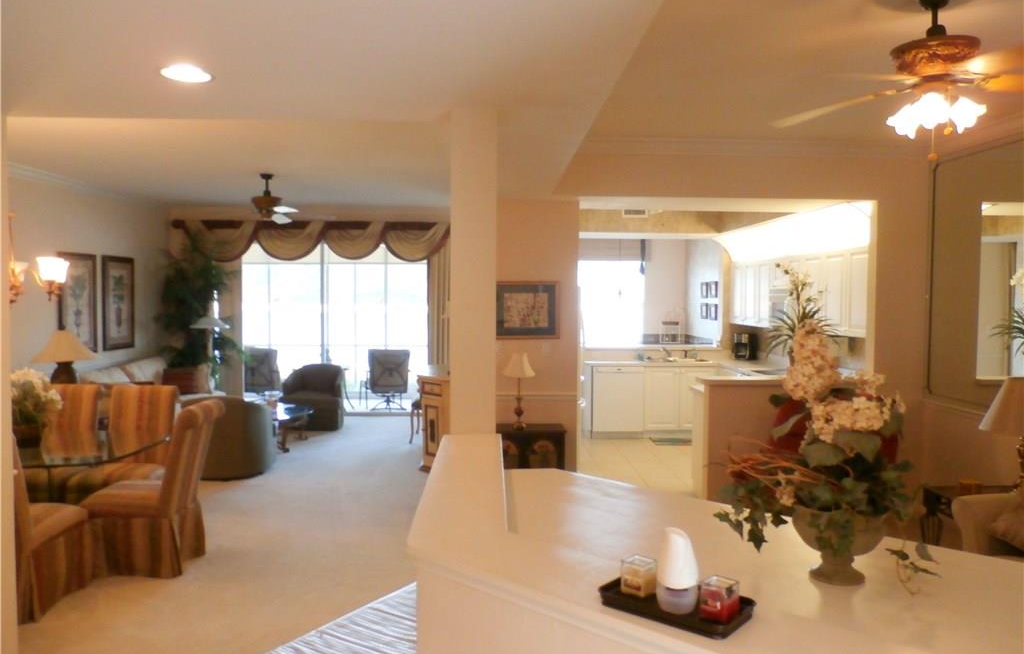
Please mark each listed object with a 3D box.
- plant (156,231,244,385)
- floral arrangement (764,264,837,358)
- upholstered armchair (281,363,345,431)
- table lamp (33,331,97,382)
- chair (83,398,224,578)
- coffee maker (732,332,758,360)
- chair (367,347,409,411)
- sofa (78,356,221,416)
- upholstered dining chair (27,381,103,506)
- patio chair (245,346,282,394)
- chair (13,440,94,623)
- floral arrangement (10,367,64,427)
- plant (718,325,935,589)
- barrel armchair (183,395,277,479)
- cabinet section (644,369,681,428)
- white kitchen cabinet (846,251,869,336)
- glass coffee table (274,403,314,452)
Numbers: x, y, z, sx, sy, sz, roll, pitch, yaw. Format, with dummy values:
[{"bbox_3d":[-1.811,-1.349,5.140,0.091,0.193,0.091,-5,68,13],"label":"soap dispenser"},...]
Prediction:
[{"bbox_3d":[-4.000,-0.010,9.458,1.050,2.400,1.000,0,2,0],"label":"plant"},{"bbox_3d":[2.130,-0.074,5.500,0.540,0.850,0.500,0,2,0],"label":"floral arrangement"},{"bbox_3d":[-2.534,0.874,9.536,0.780,0.770,0.800,0,2,-3],"label":"upholstered armchair"},{"bbox_3d":[-4.220,0.393,6.972,0.580,0.740,0.580,0,2,0],"label":"table lamp"},{"bbox_3d":[-2.235,0.997,4.695,0.700,1.010,0.470,0,2,-2],"label":"chair"},{"bbox_3d":[2.820,0.251,8.948,0.210,0.330,0.250,2,3,43],"label":"coffee maker"},{"bbox_3d":[-1.870,0.792,11.242,0.640,0.950,0.720,0,2,-6],"label":"chair"},{"bbox_3d":[-4.054,0.846,8.235,0.970,0.900,2.200,0,2,1],"label":"sofa"},{"bbox_3d":[-3.205,0.912,5.285,0.470,0.980,0.640,0,2,-18],"label":"upholstered dining chair"},{"bbox_3d":[-4.034,0.761,11.584,0.660,0.960,0.720,1,2,12],"label":"patio chair"},{"bbox_3d":[-2.585,0.965,3.856,0.480,0.980,0.640,0,2,-3],"label":"chair"},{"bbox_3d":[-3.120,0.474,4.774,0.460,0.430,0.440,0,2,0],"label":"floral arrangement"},{"bbox_3d":[0.604,0.233,1.459,0.420,0.500,0.340,0,2,0],"label":"plant"},{"bbox_3d":[-2.675,0.970,7.028,0.860,0.750,0.820,0,2,0],"label":"barrel armchair"},{"bbox_3d":[1.764,0.825,8.990,0.420,0.730,0.590,0,2,-1],"label":"cabinet section"},{"bbox_3d":[3.120,-0.311,6.323,0.320,0.770,0.420,0,2,-3],"label":"white kitchen cabinet"},{"bbox_3d":[-2.756,1.093,8.243,1.100,0.420,1.150,0,2,0],"label":"glass coffee table"}]

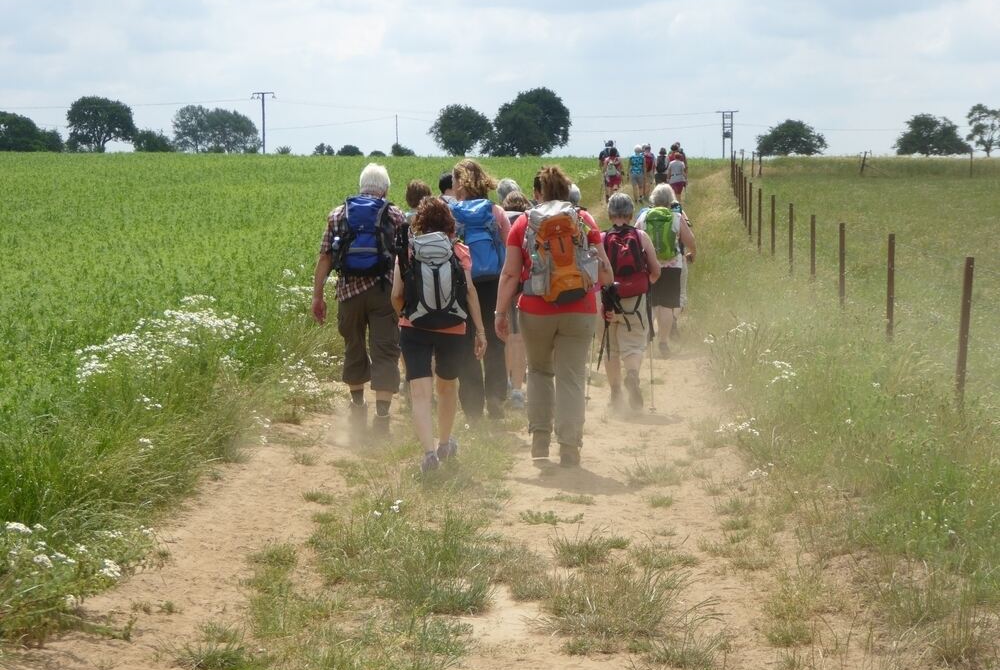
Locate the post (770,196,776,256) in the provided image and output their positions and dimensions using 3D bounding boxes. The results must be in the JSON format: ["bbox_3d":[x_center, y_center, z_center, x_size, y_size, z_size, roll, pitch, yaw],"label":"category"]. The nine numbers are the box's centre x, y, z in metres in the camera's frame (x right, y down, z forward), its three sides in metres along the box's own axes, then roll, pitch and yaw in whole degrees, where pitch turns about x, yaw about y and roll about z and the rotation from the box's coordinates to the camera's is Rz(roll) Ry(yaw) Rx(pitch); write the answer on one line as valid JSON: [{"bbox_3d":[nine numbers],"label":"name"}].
[{"bbox_3d":[4.846,-1.922,43.038,0.065,1.120,0.065,0,4,0],"label":"post"}]

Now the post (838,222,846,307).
[{"bbox_3d":[4.008,-0.782,28.436,0.063,1.060,0.063,0,4,0],"label":"post"}]

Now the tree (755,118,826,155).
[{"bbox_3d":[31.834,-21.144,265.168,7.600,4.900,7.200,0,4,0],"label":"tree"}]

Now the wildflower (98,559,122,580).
[{"bbox_3d":[-1.461,0.879,9.100,0.090,0.075,0.085,0,4,0],"label":"wildflower"}]

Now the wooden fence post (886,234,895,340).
[{"bbox_3d":[3.642,-0.402,22.637,0.062,1.070,0.062,0,4,0],"label":"wooden fence post"}]

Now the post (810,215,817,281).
[{"bbox_3d":[4.367,-1.148,33.836,0.063,1.050,0.063,0,4,0],"label":"post"}]

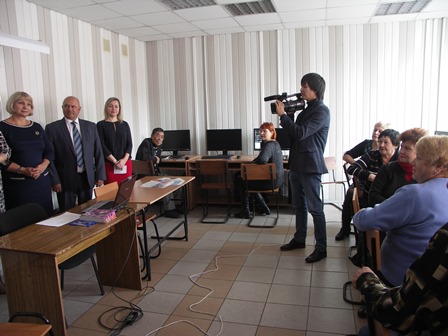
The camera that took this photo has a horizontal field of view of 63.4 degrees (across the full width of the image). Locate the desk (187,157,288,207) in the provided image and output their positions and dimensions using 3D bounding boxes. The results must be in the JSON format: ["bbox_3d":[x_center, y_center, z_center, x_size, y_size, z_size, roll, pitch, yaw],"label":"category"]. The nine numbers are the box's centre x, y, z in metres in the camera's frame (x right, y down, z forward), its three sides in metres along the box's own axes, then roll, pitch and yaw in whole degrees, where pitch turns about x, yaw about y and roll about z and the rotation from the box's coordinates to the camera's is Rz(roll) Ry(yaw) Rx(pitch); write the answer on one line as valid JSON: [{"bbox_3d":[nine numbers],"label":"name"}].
[{"bbox_3d":[0.331,0.223,5.508,1.600,0.730,0.620,0,8,15],"label":"desk"}]

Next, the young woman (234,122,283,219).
[{"bbox_3d":[0.460,0.059,4.730,0.660,1.260,0.500,-1,8,7],"label":"young woman"}]

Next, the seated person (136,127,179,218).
[{"bbox_3d":[-0.940,0.072,5.100,0.640,1.240,0.520,2,9,28],"label":"seated person"}]

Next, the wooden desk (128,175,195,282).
[{"bbox_3d":[-0.741,0.551,3.678,0.570,0.700,1.240,0,8,15],"label":"wooden desk"}]

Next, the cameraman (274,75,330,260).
[{"bbox_3d":[0.759,-0.004,3.460,0.520,1.750,0.480,-4,8,-15],"label":"cameraman"}]

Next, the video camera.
[{"bbox_3d":[0.588,-0.631,3.520,0.370,0.190,0.170,-7,8,5],"label":"video camera"}]

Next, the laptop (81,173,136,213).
[{"bbox_3d":[-0.933,0.209,3.076,0.330,0.235,0.360,-1,8,9],"label":"laptop"}]

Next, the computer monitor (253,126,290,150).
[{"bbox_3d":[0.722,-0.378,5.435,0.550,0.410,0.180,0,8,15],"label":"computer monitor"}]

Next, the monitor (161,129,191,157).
[{"bbox_3d":[-0.809,-0.387,5.810,0.560,0.410,0.190,0,8,15],"label":"monitor"}]

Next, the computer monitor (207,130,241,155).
[{"bbox_3d":[-0.003,-0.386,5.593,0.560,0.410,0.190,0,8,15],"label":"computer monitor"}]

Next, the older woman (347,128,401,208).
[{"bbox_3d":[1.355,0.273,3.240,0.600,1.180,0.520,-10,11,-43],"label":"older woman"}]

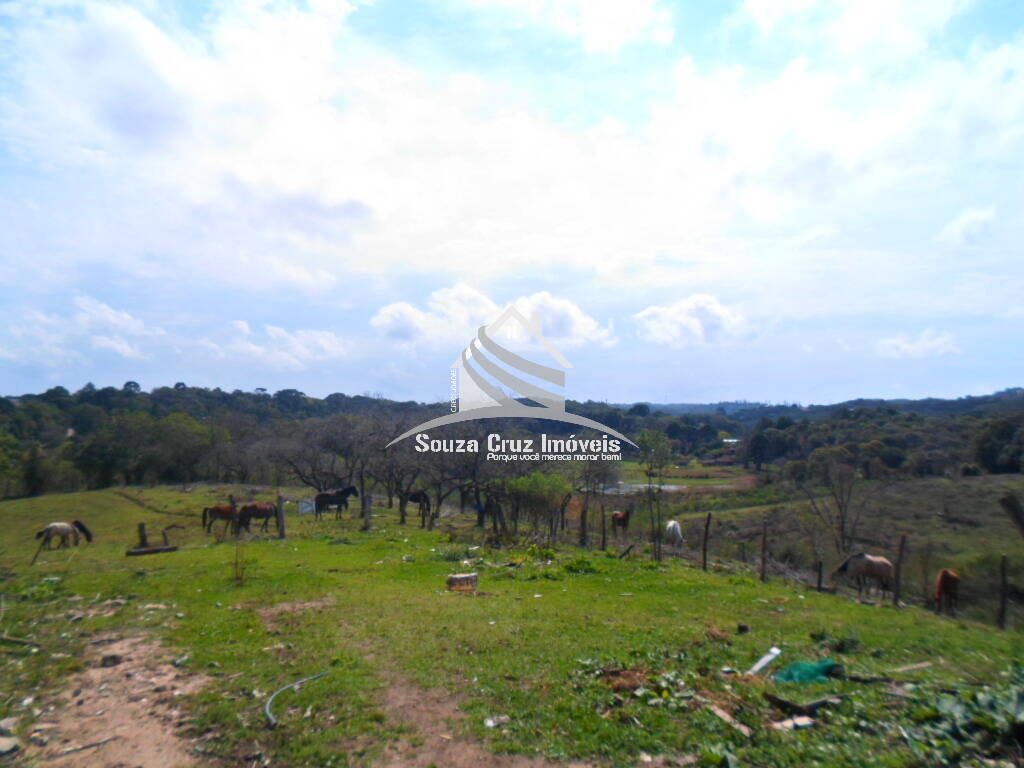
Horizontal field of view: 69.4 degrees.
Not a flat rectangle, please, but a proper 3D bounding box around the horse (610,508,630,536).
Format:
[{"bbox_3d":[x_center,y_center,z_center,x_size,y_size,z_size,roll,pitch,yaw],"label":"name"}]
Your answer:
[{"bbox_3d":[5.601,7.143,38.000,0.520,1.400,1.900,1,-2,-23],"label":"horse"}]

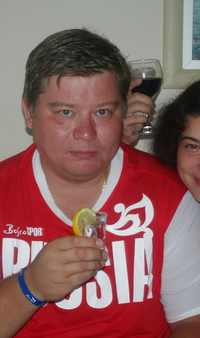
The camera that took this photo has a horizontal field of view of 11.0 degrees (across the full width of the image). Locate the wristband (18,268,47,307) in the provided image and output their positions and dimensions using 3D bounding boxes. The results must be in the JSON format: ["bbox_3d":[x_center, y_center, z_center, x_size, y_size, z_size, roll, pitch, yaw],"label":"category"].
[{"bbox_3d":[-0.111,0.197,1.730,0.012,0.067,0.055,-34,-4,22],"label":"wristband"}]

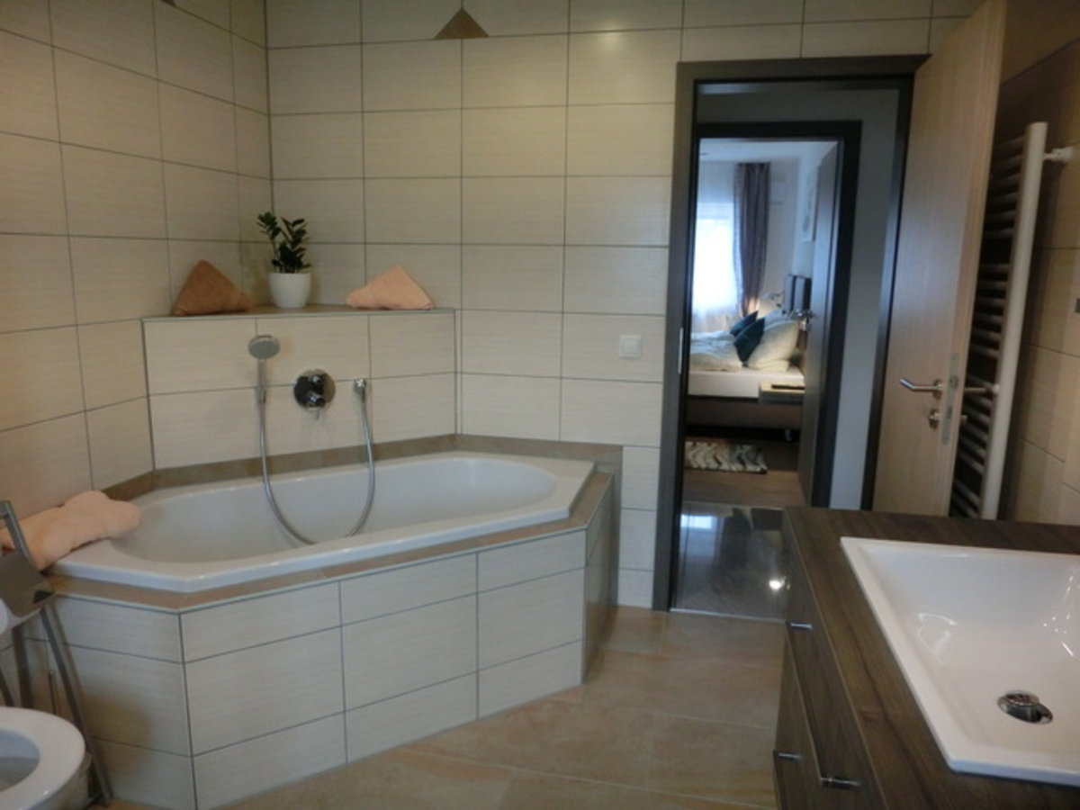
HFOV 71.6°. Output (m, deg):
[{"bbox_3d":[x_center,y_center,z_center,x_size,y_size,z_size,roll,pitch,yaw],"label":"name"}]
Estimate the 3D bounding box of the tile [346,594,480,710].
[{"bbox_3d":[-0.360,0.691,2.123,0.402,0.249,0.012,-6,13,-31],"label":"tile"}]

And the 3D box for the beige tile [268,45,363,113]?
[{"bbox_3d":[-0.877,-1.265,2.922,0.400,0.250,0.012,3,11,12],"label":"beige tile"}]

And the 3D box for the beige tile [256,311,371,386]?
[{"bbox_3d":[-0.800,-0.199,2.665,0.404,0.245,0.015,-6,13,-35],"label":"beige tile"}]

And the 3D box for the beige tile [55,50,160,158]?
[{"bbox_3d":[-1.264,-0.873,2.207,0.014,0.250,0.403,3,11,13],"label":"beige tile"}]

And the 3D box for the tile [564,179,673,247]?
[{"bbox_3d":[0.285,-0.708,2.763,0.387,0.250,0.015,3,11,11],"label":"tile"}]

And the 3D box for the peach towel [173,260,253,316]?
[{"bbox_3d":[-1.146,-0.416,2.618,0.130,0.185,0.300,7,13,28],"label":"peach towel"}]

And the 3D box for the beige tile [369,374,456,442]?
[{"bbox_3d":[-0.493,0.012,2.936,0.359,0.252,0.012,-6,13,-32],"label":"beige tile"}]

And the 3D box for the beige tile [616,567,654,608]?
[{"bbox_3d":[0.388,0.734,3.010,0.141,0.161,0.014,3,11,12],"label":"beige tile"}]

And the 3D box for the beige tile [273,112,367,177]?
[{"bbox_3d":[-0.886,-1.029,2.994,0.402,0.249,0.012,4,12,13],"label":"beige tile"}]

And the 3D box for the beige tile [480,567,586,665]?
[{"bbox_3d":[-0.024,0.662,2.340,0.391,0.250,0.015,-5,12,-32],"label":"beige tile"}]

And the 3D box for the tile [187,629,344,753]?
[{"bbox_3d":[-0.690,0.719,1.905,0.385,0.251,0.014,-6,13,-31],"label":"tile"}]

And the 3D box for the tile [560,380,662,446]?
[{"bbox_3d":[0.276,0.031,2.928,0.402,0.249,0.012,4,12,13],"label":"tile"}]

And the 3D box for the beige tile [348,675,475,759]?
[{"bbox_3d":[-0.363,0.894,2.164,0.402,0.160,0.012,-6,13,-31],"label":"beige tile"}]

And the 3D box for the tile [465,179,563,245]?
[{"bbox_3d":[-0.104,-0.733,2.868,0.402,0.249,0.012,4,12,13],"label":"tile"}]

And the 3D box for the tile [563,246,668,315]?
[{"bbox_3d":[0.282,-0.462,2.808,0.390,0.250,0.015,3,11,11],"label":"tile"}]

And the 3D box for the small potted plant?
[{"bbox_3d":[-0.987,-0.564,2.896,0.205,0.375,0.190,-3,12,-18],"label":"small potted plant"}]

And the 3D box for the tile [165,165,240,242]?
[{"bbox_3d":[-1.184,-0.705,2.634,0.014,0.250,0.403,3,11,13],"label":"tile"}]

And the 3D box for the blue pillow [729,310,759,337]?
[{"bbox_3d":[1.886,-0.698,6.951,0.140,0.380,0.390,20,14,3],"label":"blue pillow"}]

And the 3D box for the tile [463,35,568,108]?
[{"bbox_3d":[-0.093,-1.220,2.744,0.400,0.250,0.012,3,11,12],"label":"tile"}]

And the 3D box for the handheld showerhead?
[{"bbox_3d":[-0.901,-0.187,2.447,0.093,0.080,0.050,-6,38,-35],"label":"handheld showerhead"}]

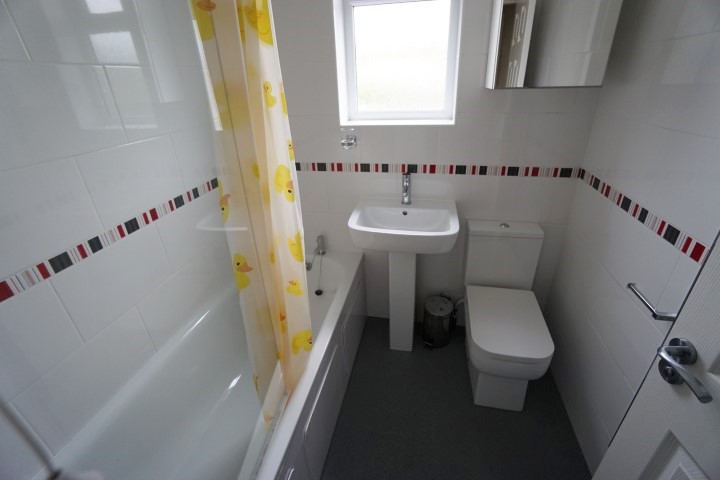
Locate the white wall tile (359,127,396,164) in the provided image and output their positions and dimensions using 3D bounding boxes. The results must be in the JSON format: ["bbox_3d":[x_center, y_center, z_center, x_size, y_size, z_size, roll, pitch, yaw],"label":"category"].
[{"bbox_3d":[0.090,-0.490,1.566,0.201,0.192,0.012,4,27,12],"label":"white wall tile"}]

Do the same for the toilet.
[{"bbox_3d":[0.716,0.389,1.530,0.353,0.780,0.603,4,27,12],"label":"toilet"}]

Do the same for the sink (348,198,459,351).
[{"bbox_3d":[0.237,0.266,1.688,0.521,0.887,0.430,4,27,12],"label":"sink"}]

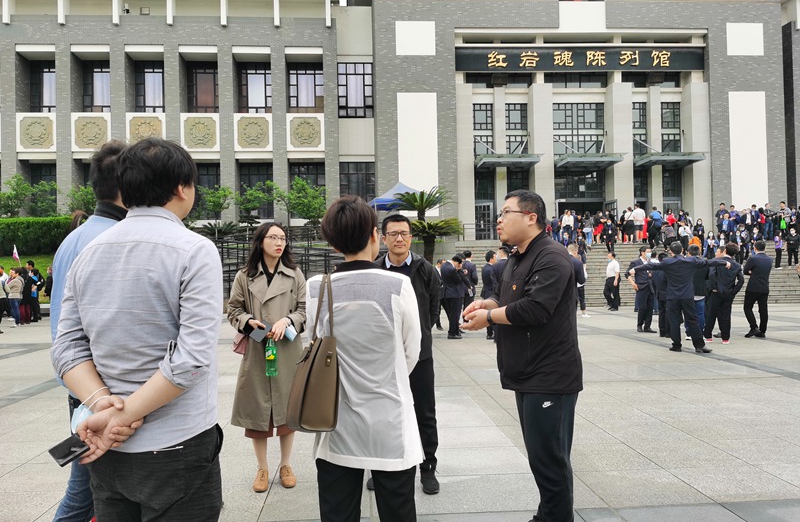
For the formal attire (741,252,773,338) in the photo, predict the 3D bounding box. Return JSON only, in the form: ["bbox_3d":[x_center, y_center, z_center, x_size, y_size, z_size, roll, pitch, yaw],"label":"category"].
[{"bbox_3d":[6.590,0.609,11.528,0.480,1.569,0.380,-1,-1,5],"label":"formal attire"}]

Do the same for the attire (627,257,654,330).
[{"bbox_3d":[4.944,0.667,12.830,0.520,1.521,0.360,-1,-1,-35],"label":"attire"}]

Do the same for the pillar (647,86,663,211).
[{"bbox_3d":[12.801,-4.696,31.225,0.523,7.957,0.420,-1,-1,-4],"label":"pillar"}]

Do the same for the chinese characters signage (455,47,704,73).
[{"bbox_3d":[8.871,-9.843,30.700,12.477,1.221,0.300,-1,-1,-4],"label":"chinese characters signage"}]

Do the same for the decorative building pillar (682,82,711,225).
[{"bbox_3d":[14.782,-4.750,31.070,0.894,7.978,0.950,-1,-1,-4],"label":"decorative building pillar"}]

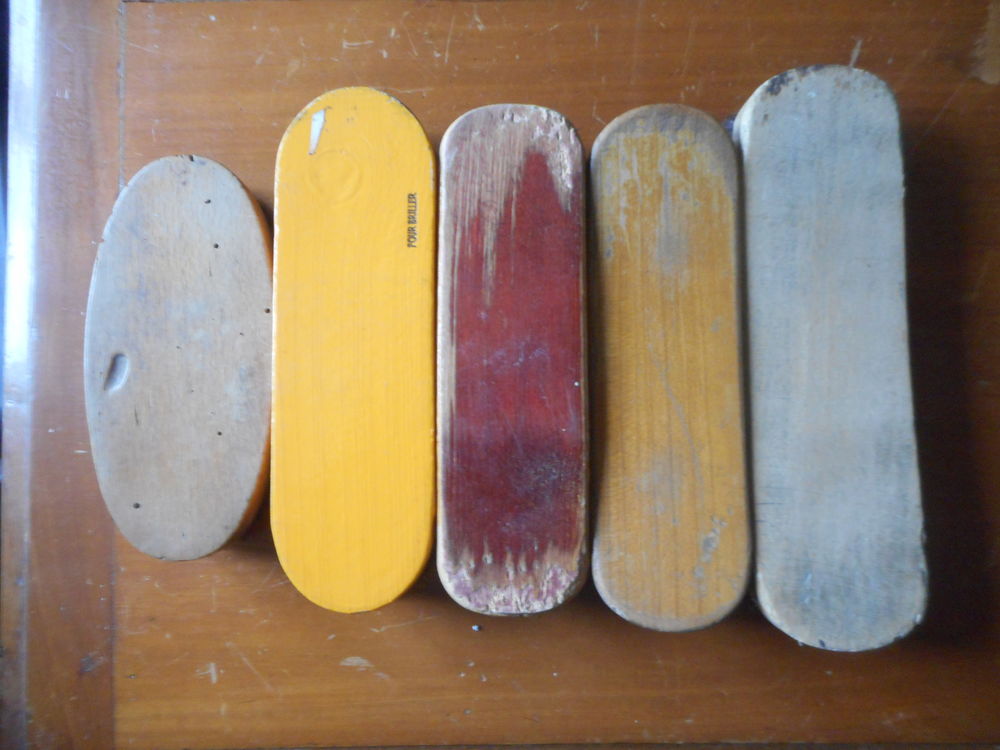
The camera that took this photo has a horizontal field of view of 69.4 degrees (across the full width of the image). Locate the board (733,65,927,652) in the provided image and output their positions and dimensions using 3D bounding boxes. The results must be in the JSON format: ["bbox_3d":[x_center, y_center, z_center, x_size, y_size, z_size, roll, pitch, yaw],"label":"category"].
[{"bbox_3d":[0.112,-0.007,0.257,0.056,0.045,0.198,0,87,0],"label":"board"}]

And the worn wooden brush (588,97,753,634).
[{"bbox_3d":[0.057,-0.004,0.258,0.053,0.043,0.179,0,87,0],"label":"worn wooden brush"}]

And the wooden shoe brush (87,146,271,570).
[{"bbox_3d":[-0.111,-0.006,0.261,0.066,0.038,0.141,0,87,0],"label":"wooden shoe brush"}]

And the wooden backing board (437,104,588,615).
[{"bbox_3d":[0.004,-0.006,0.260,0.051,0.040,0.175,0,87,0],"label":"wooden backing board"}]

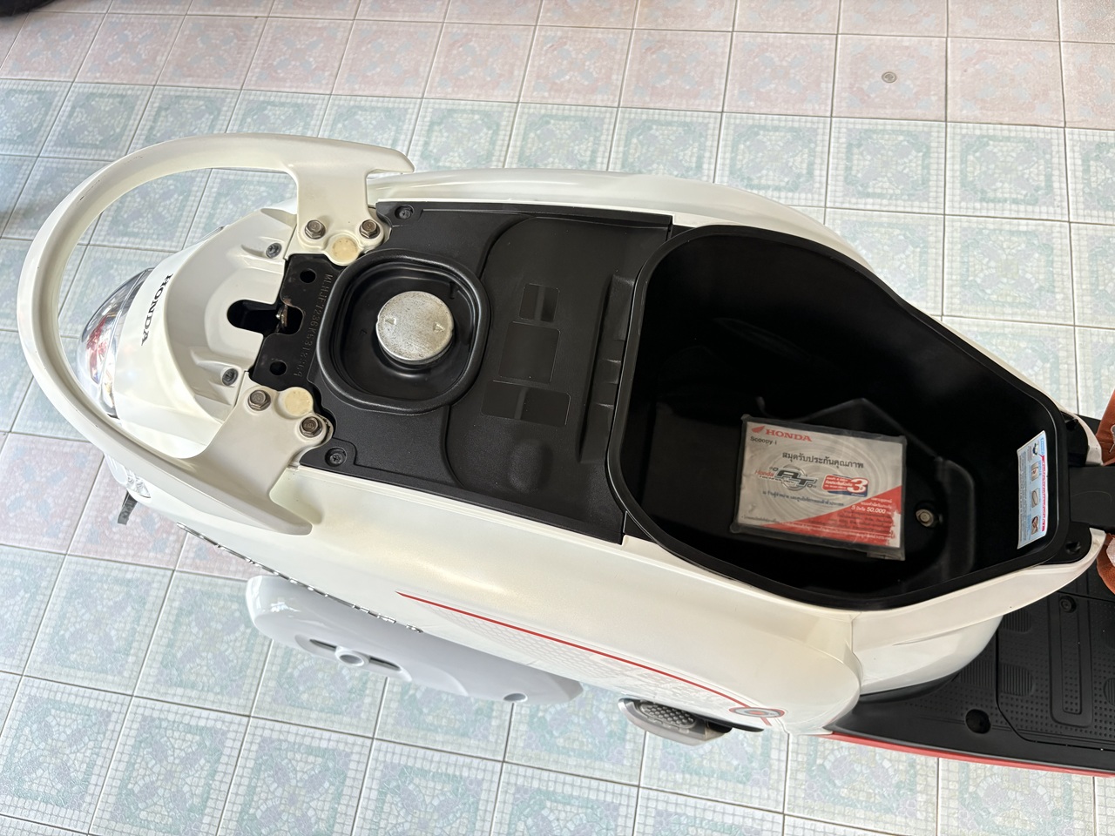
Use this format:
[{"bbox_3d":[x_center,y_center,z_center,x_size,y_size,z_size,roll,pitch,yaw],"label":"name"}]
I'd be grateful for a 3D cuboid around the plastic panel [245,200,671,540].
[{"bbox_3d":[-0.085,-0.060,0.712,0.335,0.065,0.300,7,69,10],"label":"plastic panel"}]

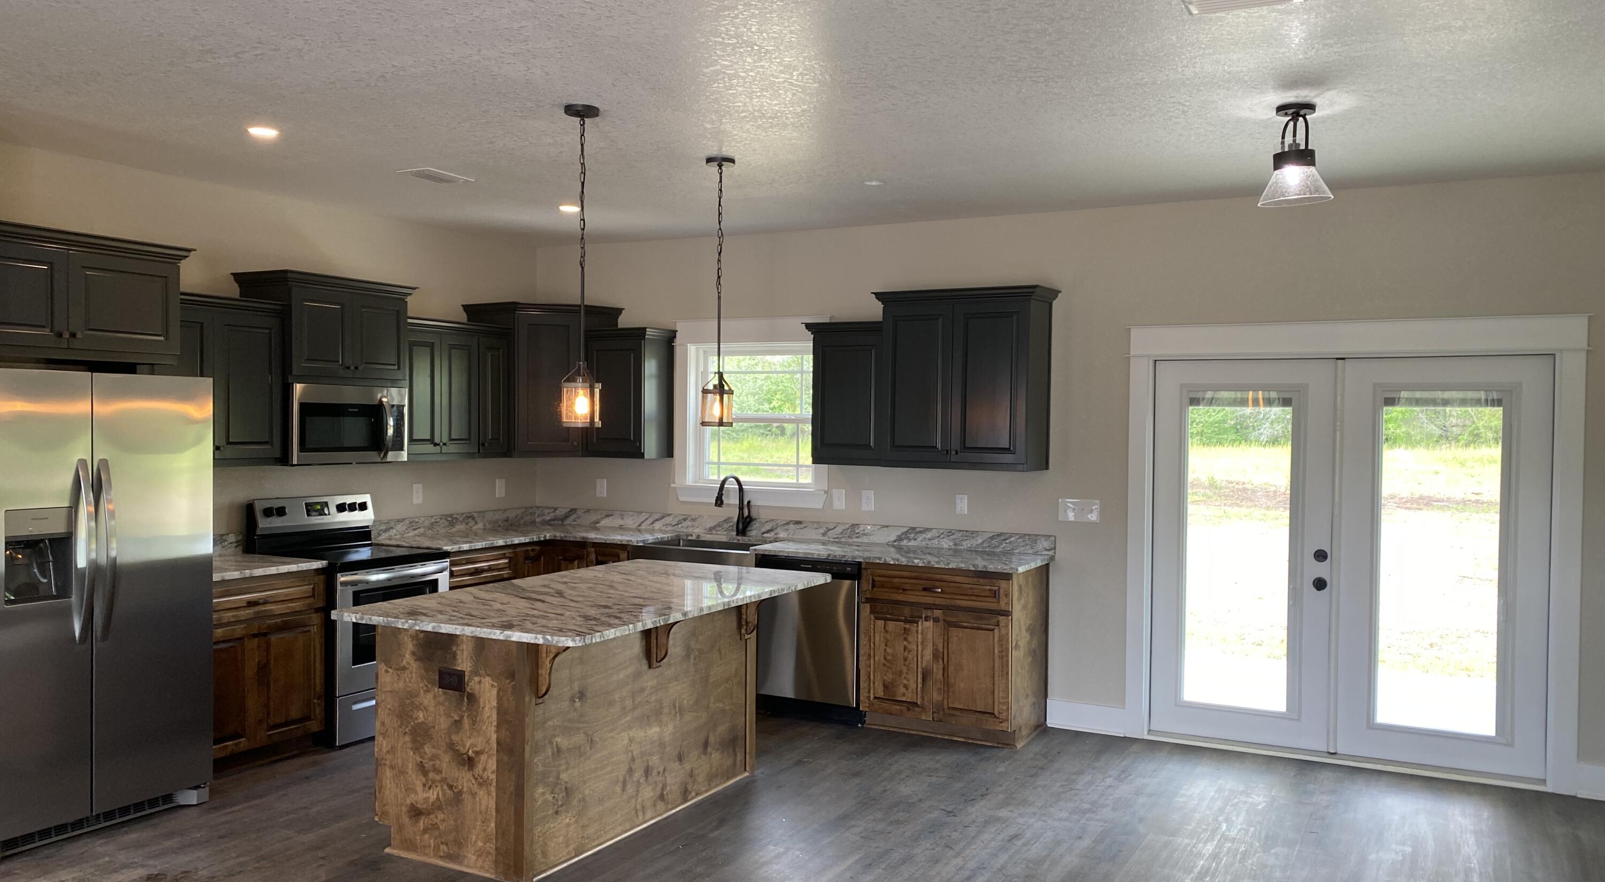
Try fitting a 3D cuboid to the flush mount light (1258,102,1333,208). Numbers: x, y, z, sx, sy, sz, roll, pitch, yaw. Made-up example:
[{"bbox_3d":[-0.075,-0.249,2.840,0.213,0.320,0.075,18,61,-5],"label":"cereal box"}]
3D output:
[{"bbox_3d":[1.784,-1.030,4.366,0.263,0.340,0.263,1,1,28],"label":"flush mount light"}]

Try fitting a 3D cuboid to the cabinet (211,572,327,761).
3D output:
[{"bbox_3d":[-2.777,1.062,5.693,0.612,0.897,0.752,1,1,28],"label":"cabinet"}]

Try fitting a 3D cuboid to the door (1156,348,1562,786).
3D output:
[{"bbox_3d":[2.643,0.564,5.946,1.802,1.955,0.065,1,1,28],"label":"door"}]

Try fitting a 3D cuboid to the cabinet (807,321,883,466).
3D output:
[{"bbox_3d":[0.303,-0.260,6.833,0.467,0.794,0.360,1,1,28],"label":"cabinet"}]

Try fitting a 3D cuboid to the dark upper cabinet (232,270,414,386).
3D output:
[{"bbox_3d":[-2.507,-0.575,6.392,0.418,0.539,0.856,1,1,28],"label":"dark upper cabinet"}]

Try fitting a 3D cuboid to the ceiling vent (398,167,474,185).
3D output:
[{"bbox_3d":[-1.726,-1.242,5.688,0.209,0.020,0.295,1,1,28],"label":"ceiling vent"}]

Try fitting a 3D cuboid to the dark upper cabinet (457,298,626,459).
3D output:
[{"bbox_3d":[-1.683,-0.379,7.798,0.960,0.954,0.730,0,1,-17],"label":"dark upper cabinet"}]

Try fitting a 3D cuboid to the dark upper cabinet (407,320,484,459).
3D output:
[{"bbox_3d":[-2.197,-0.291,7.007,0.355,0.798,0.630,1,1,28],"label":"dark upper cabinet"}]

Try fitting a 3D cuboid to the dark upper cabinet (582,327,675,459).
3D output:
[{"bbox_3d":[-1.079,-0.291,7.567,0.475,0.800,0.360,1,1,28],"label":"dark upper cabinet"}]

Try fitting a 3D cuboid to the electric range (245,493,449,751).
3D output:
[{"bbox_3d":[-2.373,0.905,6.398,0.680,1.198,0.759,1,1,28],"label":"electric range"}]

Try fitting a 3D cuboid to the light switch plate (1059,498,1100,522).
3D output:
[{"bbox_3d":[1.479,0.373,6.431,0.218,0.121,0.010,1,1,28],"label":"light switch plate"}]

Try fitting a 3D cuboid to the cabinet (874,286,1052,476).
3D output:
[{"bbox_3d":[0.877,-0.325,6.520,0.938,0.950,0.405,1,1,28],"label":"cabinet"}]

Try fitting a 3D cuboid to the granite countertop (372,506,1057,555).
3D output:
[{"bbox_3d":[-0.571,0.559,6.688,3.595,0.149,1.493,1,1,28],"label":"granite countertop"}]

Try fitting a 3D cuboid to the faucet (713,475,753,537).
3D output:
[{"bbox_3d":[-0.399,0.400,7.222,0.110,0.379,0.265,1,1,28],"label":"faucet"}]

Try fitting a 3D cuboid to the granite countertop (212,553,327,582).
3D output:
[{"bbox_3d":[-2.780,0.609,5.697,0.631,0.037,0.797,1,1,28],"label":"granite countertop"}]

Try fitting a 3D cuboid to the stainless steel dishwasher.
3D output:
[{"bbox_3d":[0.156,1.083,6.778,0.605,0.862,0.620,1,1,28],"label":"stainless steel dishwasher"}]

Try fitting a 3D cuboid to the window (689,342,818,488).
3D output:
[{"bbox_3d":[-0.295,-0.155,7.401,0.910,0.897,0.100,1,1,28],"label":"window"}]

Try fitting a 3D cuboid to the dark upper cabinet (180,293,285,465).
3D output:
[{"bbox_3d":[-2.879,-0.274,5.723,0.355,0.800,0.760,1,1,28],"label":"dark upper cabinet"}]

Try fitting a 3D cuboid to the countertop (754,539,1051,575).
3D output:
[{"bbox_3d":[0.535,0.618,6.561,1.532,0.033,0.643,1,1,28],"label":"countertop"}]

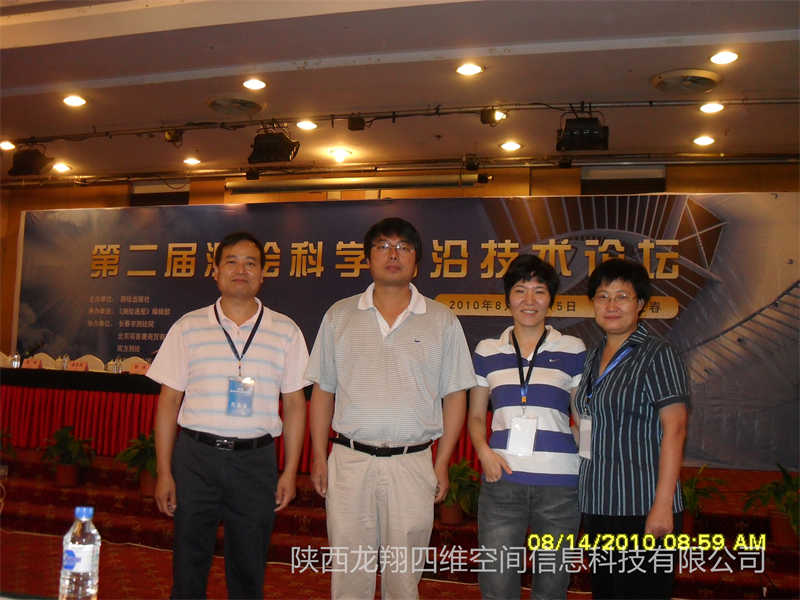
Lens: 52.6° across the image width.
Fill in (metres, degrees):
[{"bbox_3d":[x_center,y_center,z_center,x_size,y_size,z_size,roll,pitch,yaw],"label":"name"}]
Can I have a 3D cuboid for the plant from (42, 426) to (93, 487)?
[{"bbox_3d":[-2.516,1.188,6.121,0.360,0.440,0.360,4,-5,-22],"label":"plant"}]

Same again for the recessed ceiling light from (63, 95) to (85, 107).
[{"bbox_3d":[-2.653,-1.626,6.592,0.180,0.050,0.180,4,-5,-23],"label":"recessed ceiling light"}]

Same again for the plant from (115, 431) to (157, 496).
[{"bbox_3d":[-1.854,1.204,5.938,0.430,0.470,0.430,3,-5,-17],"label":"plant"}]

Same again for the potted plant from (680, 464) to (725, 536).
[{"bbox_3d":[1.792,1.234,4.955,0.410,0.470,0.410,0,-5,20],"label":"potted plant"}]

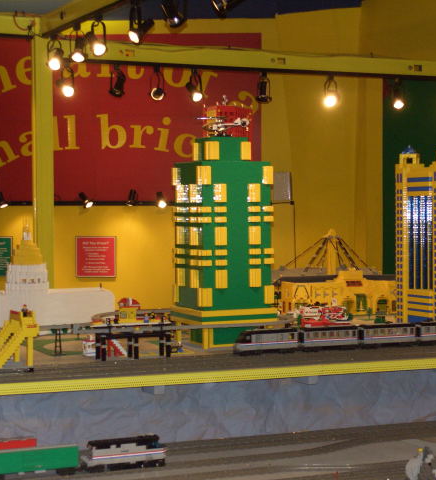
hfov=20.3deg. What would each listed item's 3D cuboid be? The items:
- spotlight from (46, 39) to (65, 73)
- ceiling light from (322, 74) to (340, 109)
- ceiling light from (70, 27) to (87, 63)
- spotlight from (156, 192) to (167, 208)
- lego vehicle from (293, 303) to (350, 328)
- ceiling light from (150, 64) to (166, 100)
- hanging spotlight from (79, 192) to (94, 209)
[{"bbox_3d":[-0.919,-1.049,6.900,0.090,0.175,0.110,0,2,15],"label":"spotlight"},{"bbox_3d":[0.734,-0.960,7.886,0.100,0.210,0.130,0,1,3],"label":"ceiling light"},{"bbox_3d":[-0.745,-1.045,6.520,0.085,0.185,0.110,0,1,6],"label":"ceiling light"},{"bbox_3d":[-0.445,-0.311,9.600,0.080,0.125,0.120,0,1,-9],"label":"spotlight"},{"bbox_3d":[0.452,0.334,5.334,0.250,0.115,0.080,-1,2,-24],"label":"lego vehicle"},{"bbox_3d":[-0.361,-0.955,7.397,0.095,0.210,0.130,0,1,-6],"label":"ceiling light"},{"bbox_3d":[-1.035,-0.311,9.600,0.085,0.125,0.130,-1,2,-41],"label":"hanging spotlight"}]

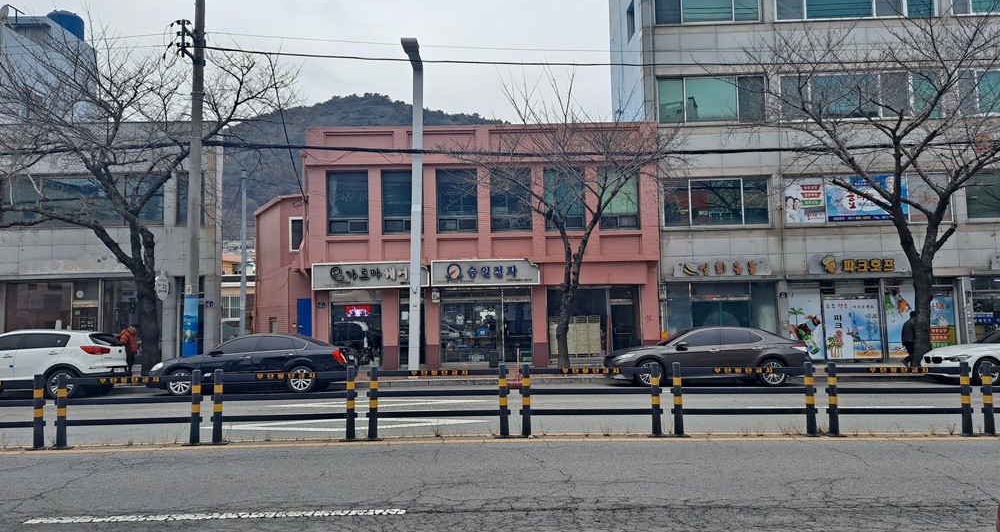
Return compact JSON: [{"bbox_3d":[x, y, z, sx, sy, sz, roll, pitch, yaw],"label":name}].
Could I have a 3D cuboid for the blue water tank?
[{"bbox_3d":[-18.459,-9.909,29.420,1.633,1.750,1.633,-1,-5,0],"label":"blue water tank"}]

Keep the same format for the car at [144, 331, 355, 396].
[{"bbox_3d":[-5.881,2.272,16.854,4.920,1.480,1.790,-1,-5,-2],"label":"car"}]

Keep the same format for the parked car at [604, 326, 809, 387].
[{"bbox_3d":[4.879,2.081,16.649,4.885,1.445,1.840,-1,-5,0],"label":"parked car"}]

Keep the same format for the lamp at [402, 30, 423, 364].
[{"bbox_3d":[-2.243,-1.326,17.692,0.400,8.467,2.000,-1,-5,0],"label":"lamp"}]

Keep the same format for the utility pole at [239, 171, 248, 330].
[{"bbox_3d":[-9.491,-0.012,25.599,0.190,7.322,0.190,-1,-5,0],"label":"utility pole"}]

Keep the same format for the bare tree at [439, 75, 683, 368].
[{"bbox_3d":[1.734,-1.239,19.158,6.831,8.330,6.000,-1,-5,0],"label":"bare tree"}]

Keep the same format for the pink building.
[{"bbox_3d":[-2.157,-0.231,26.131,13.816,7.564,9.500,-1,-5,-2],"label":"pink building"}]

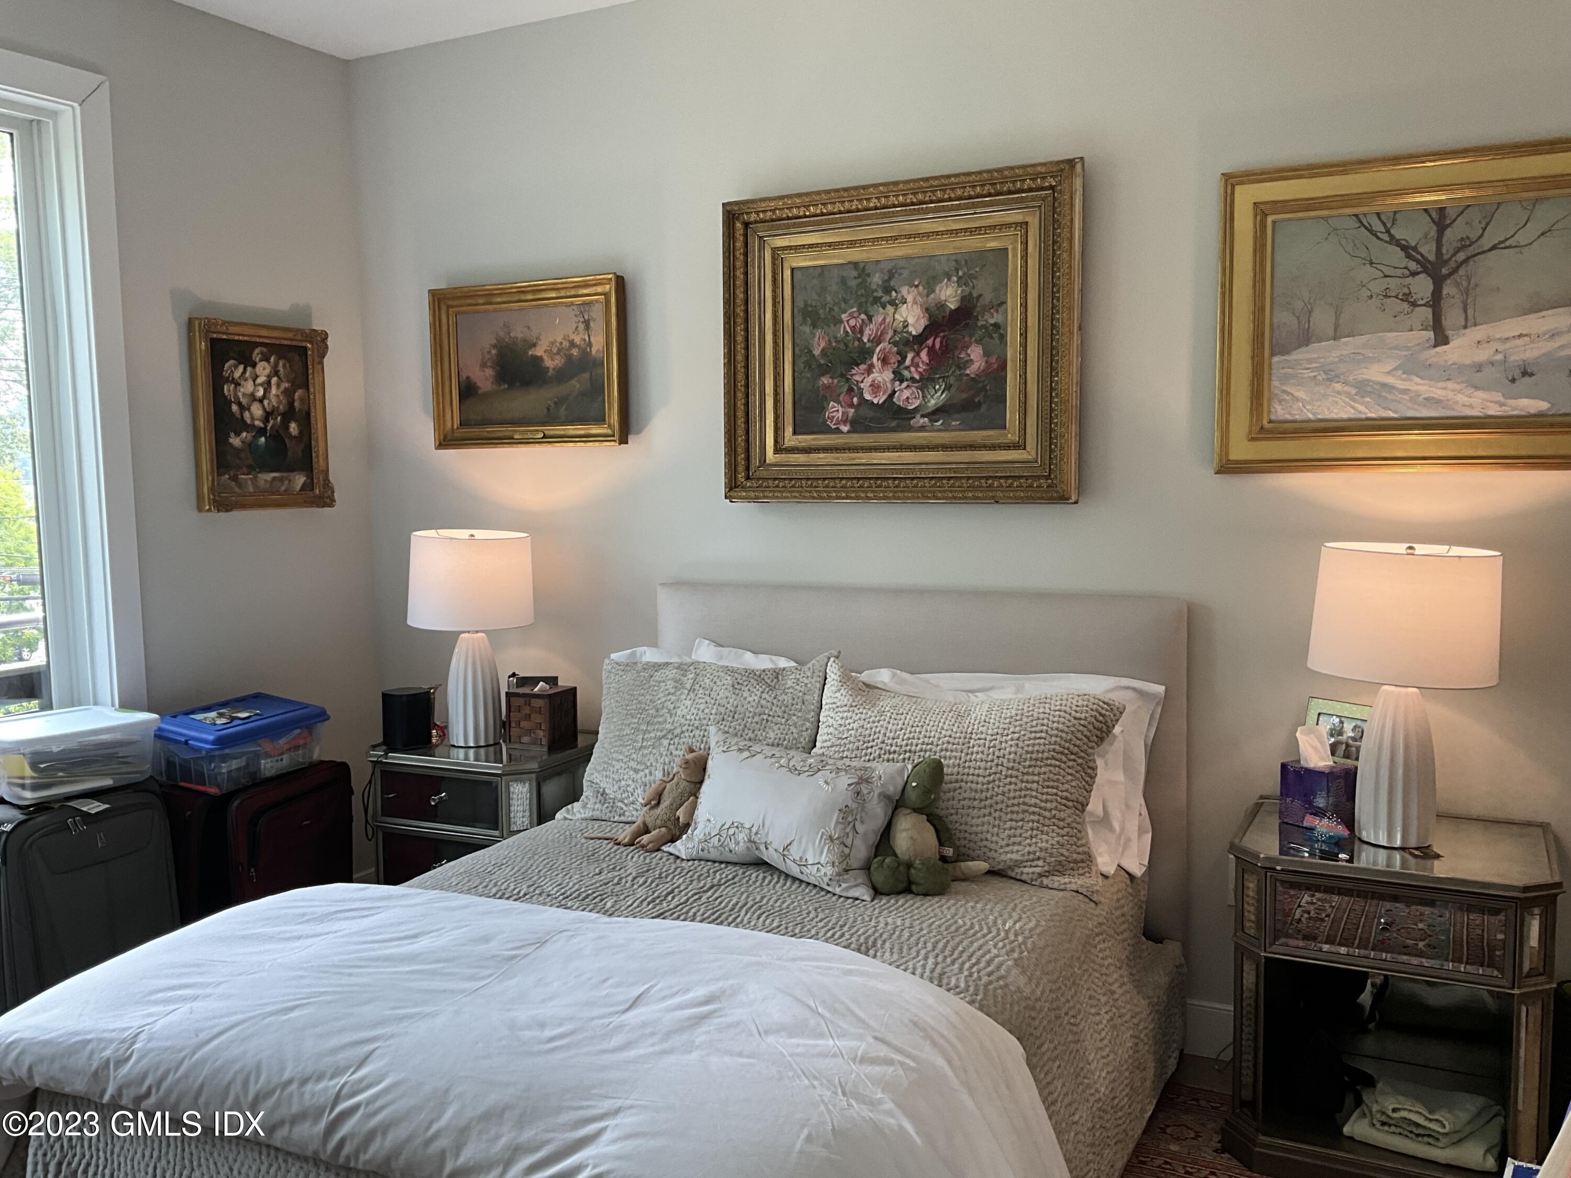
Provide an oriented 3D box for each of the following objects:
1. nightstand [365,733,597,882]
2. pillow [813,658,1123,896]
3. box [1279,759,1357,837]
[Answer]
[{"bbox_3d":[-0.849,0.768,3.833,0.618,0.648,0.469,2,6,27],"label":"nightstand"},{"bbox_3d":[0.365,0.410,2.926,0.704,0.464,0.172,2,-21,31],"label":"pillow"},{"bbox_3d":[1.130,0.433,2.784,0.108,0.128,0.113,-4,6,-34],"label":"box"}]

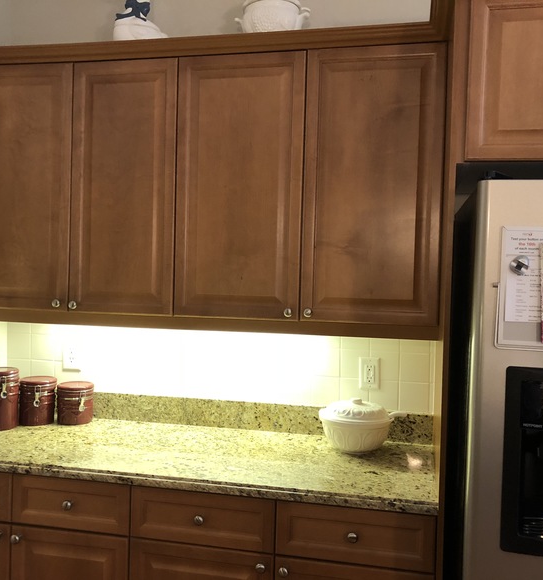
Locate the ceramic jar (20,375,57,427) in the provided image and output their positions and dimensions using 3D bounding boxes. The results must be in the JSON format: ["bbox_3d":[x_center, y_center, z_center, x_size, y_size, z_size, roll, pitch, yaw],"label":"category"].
[{"bbox_3d":[-0.939,0.447,2.514,0.145,0.172,0.153,1,2,-20],"label":"ceramic jar"}]

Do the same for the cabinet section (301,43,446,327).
[{"bbox_3d":[0.358,-0.339,2.180,0.446,0.890,0.329,2,1,12],"label":"cabinet section"}]

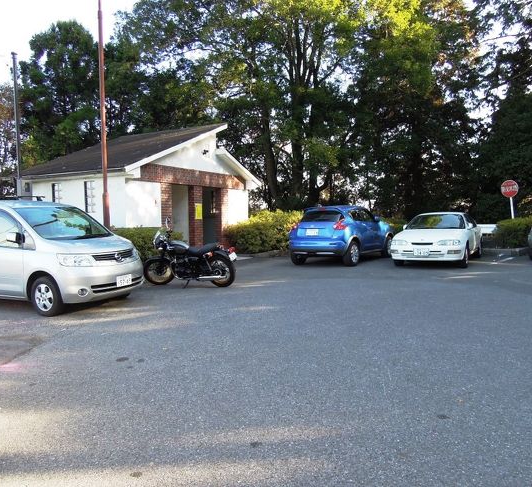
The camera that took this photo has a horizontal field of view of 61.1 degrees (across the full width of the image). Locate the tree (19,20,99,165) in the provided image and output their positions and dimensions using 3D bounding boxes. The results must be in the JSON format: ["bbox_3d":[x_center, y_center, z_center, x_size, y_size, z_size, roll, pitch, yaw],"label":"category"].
[{"bbox_3d":[-10.609,-5.633,22.778,4.600,11.400,4.600,-3,4,-24],"label":"tree"}]

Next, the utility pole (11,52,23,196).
[{"bbox_3d":[-6.204,-1.979,11.342,0.130,5.690,0.130,-3,4,-30],"label":"utility pole"}]

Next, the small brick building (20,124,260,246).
[{"bbox_3d":[-3.461,-1.478,13.675,4.100,4.170,6.500,1,4,26],"label":"small brick building"}]

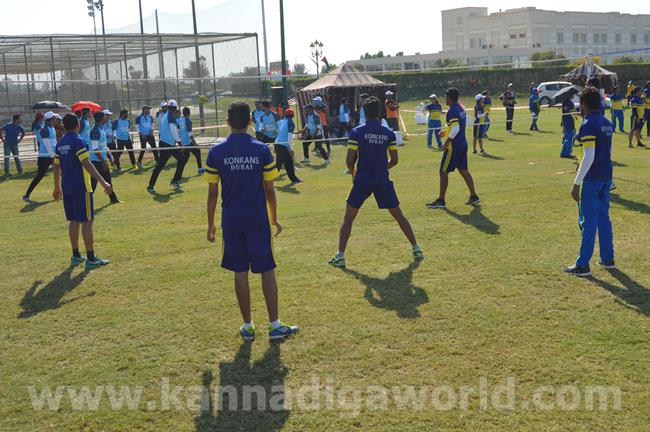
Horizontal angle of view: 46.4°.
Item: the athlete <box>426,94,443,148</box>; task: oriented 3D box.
[{"bbox_3d":[3.469,-3.000,24.000,0.520,1.690,0.380,0,9,14],"label":"athlete"}]

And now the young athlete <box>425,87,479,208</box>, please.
[{"bbox_3d":[1.925,-1.019,11.350,0.780,1.740,0.560,4,11,34],"label":"young athlete"}]

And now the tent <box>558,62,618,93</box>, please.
[{"bbox_3d":[17.107,-8.505,49.000,3.700,2.800,3.700,1,9,19],"label":"tent"}]

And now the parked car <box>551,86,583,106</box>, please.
[{"bbox_3d":[16.645,-8.422,52.000,4.100,1.550,1.730,0,9,13],"label":"parked car"}]

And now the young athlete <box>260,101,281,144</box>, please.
[{"bbox_3d":[-1.316,-1.944,18.300,0.600,1.660,0.450,-1,9,6],"label":"young athlete"}]

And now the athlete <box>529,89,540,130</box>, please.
[{"bbox_3d":[8.379,-4.259,30.300,0.420,1.680,0.480,0,9,18],"label":"athlete"}]

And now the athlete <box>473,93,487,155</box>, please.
[{"bbox_3d":[4.201,-2.488,20.600,0.460,1.600,0.440,-9,11,-38],"label":"athlete"}]

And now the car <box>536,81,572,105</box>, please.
[{"bbox_3d":[15.106,-7.587,47.000,3.900,1.500,1.700,-3,9,-2],"label":"car"}]

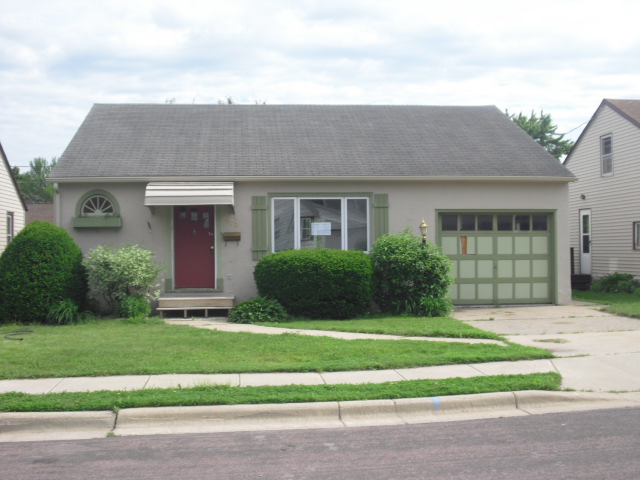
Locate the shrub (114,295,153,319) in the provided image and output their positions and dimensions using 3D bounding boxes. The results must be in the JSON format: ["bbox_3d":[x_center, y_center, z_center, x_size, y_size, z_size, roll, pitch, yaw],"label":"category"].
[{"bbox_3d":[-3.858,1.376,16.833,0.773,0.496,0.650,0,-1,-5],"label":"shrub"}]

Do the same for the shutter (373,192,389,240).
[{"bbox_3d":[1.398,-0.320,18.503,0.333,1.436,0.050,0,-1,-6],"label":"shutter"}]

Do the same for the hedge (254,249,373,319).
[{"bbox_3d":[-0.139,0.909,17.400,2.480,1.440,1.400,0,-1,-6],"label":"hedge"}]

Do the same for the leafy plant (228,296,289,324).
[{"bbox_3d":[-1.289,1.467,17.050,1.240,0.520,1.050,0,-1,-6],"label":"leafy plant"}]

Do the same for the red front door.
[{"bbox_3d":[-2.791,0.074,18.098,0.892,2.000,0.070,0,-1,-5],"label":"red front door"}]

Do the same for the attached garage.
[{"bbox_3d":[4.073,0.426,18.762,2.657,2.121,0.100,0,-1,-5],"label":"attached garage"}]

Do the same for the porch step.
[{"bbox_3d":[-2.607,1.407,17.347,1.557,0.407,1.400,0,-1,-5],"label":"porch step"}]

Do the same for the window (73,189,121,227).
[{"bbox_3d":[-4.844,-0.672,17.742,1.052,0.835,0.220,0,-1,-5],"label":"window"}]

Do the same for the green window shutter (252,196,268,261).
[{"bbox_3d":[-1.346,-0.254,18.238,0.339,1.435,0.050,0,-1,-6],"label":"green window shutter"}]

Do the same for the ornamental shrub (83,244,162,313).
[{"bbox_3d":[-4.176,0.825,17.200,1.660,1.440,1.400,0,-1,-6],"label":"ornamental shrub"}]

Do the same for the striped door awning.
[{"bbox_3d":[-2.798,-1.007,17.654,1.862,0.554,0.950,0,-1,-6],"label":"striped door awning"}]

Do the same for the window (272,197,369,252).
[{"bbox_3d":[0.023,-0.332,18.416,2.212,1.273,0.100,0,-1,-6],"label":"window"}]

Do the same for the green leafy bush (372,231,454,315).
[{"bbox_3d":[1.961,0.659,17.264,1.776,1.806,1.600,0,-1,-5],"label":"green leafy bush"}]

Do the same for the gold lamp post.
[{"bbox_3d":[2.216,0.532,17.288,0.199,1.978,0.199,0,-1,-5],"label":"gold lamp post"}]

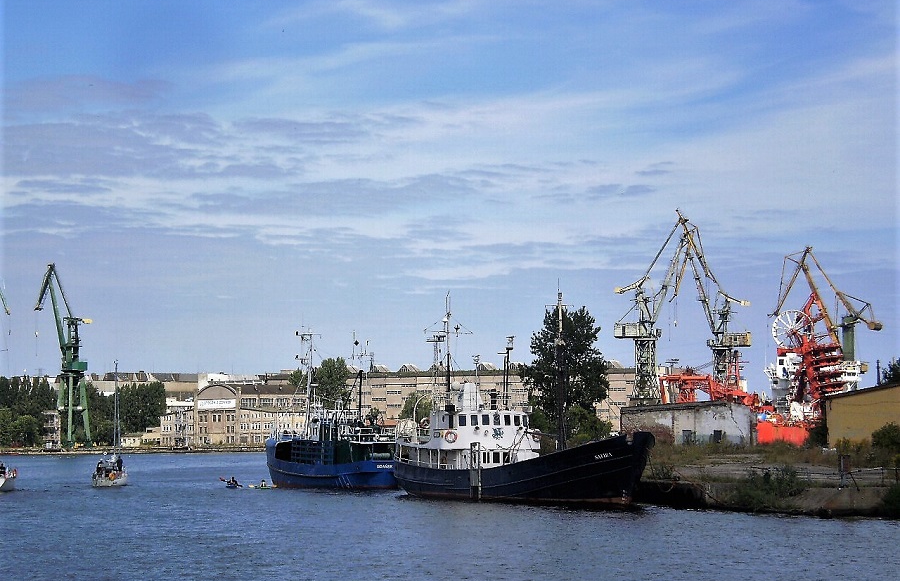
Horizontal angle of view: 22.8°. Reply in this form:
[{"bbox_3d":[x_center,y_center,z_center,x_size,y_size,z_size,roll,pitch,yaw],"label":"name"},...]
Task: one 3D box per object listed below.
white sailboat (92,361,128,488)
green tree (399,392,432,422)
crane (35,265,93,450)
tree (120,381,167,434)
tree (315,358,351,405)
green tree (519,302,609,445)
[{"bbox_3d":[-30.060,11.840,198.000,3.000,11.100,9.400,0,-4,1],"label":"white sailboat"},{"bbox_3d":[-7.410,27.690,480.000,7.300,12.000,7.300,0,-4,0],"label":"green tree"},{"bbox_3d":[-114.080,19.260,660.000,18.500,54.500,9.500,-3,-5,32],"label":"crane"},{"bbox_3d":[-95.950,38.660,700.000,14.200,20.300,13.000,0,-4,0],"label":"tree"},{"bbox_3d":[-38.360,36.400,730.000,11.800,29.000,11.800,0,-4,0],"label":"tree"},{"bbox_3d":[12.940,10.090,255.000,10.300,17.200,10.300,0,-4,0],"label":"green tree"}]

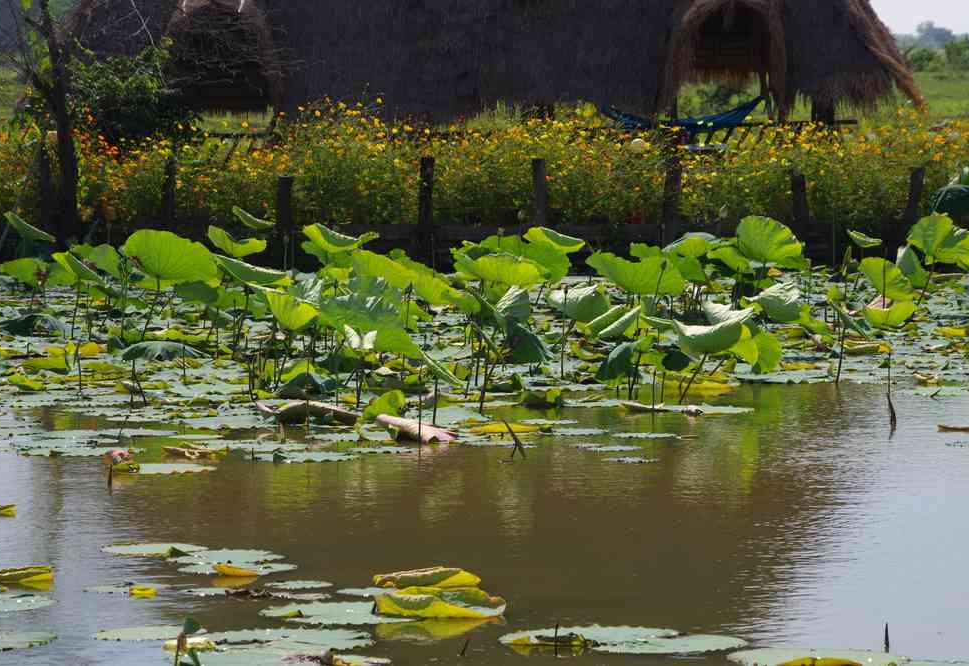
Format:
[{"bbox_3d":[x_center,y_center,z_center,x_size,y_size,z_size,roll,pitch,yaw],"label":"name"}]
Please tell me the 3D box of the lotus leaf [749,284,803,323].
[{"bbox_3d":[1.674,-0.175,28.635,0.334,0.222,0.300,0,3,0],"label":"lotus leaf"}]

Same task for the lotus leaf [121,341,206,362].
[{"bbox_3d":[-1.596,0.092,24.835,0.418,0.100,0.376,0,3,0],"label":"lotus leaf"}]

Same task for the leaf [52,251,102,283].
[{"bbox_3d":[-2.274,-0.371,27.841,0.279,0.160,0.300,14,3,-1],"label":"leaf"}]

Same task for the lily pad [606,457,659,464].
[{"bbox_3d":[0.630,0.546,21.405,0.223,0.020,0.223,0,3,0],"label":"lily pad"}]

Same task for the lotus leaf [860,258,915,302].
[{"bbox_3d":[2.501,-0.332,31.001,0.348,0.250,0.306,0,3,0],"label":"lotus leaf"}]

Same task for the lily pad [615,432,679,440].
[{"bbox_3d":[0.736,0.470,22.703,0.291,0.020,0.291,0,3,0],"label":"lily pad"}]

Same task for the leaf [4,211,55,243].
[{"bbox_3d":[-3.003,-0.703,32.964,0.356,0.170,0.360,14,3,-1],"label":"leaf"}]

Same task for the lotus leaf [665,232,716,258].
[{"bbox_3d":[1.568,-0.668,38.105,0.405,0.198,0.380,0,3,0],"label":"lotus leaf"}]

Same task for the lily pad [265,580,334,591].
[{"bbox_3d":[-0.696,0.942,18.783,0.255,0.025,0.302,0,3,0],"label":"lily pad"}]

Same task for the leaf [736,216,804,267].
[{"bbox_3d":[2.158,-0.693,37.817,0.516,0.379,0.420,0,3,0],"label":"leaf"}]

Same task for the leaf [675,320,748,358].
[{"bbox_3d":[1.035,0.030,22.765,0.337,0.175,0.330,0,3,0],"label":"leaf"}]

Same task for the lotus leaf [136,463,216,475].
[{"bbox_3d":[-1.191,0.522,19.255,0.316,0.030,0.320,0,3,0],"label":"lotus leaf"}]

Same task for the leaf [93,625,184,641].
[{"bbox_3d":[-1.168,1.028,17.259,0.365,0.030,0.404,0,3,0],"label":"leaf"}]

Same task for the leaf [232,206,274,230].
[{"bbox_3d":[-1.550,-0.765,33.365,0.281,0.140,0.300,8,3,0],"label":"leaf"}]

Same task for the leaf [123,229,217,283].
[{"bbox_3d":[-2.181,-0.524,34.695,0.679,0.403,0.480,0,3,0],"label":"leaf"}]

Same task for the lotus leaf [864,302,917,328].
[{"bbox_3d":[2.862,-0.123,35.203,0.381,0.184,0.350,0,3,0],"label":"lotus leaf"}]

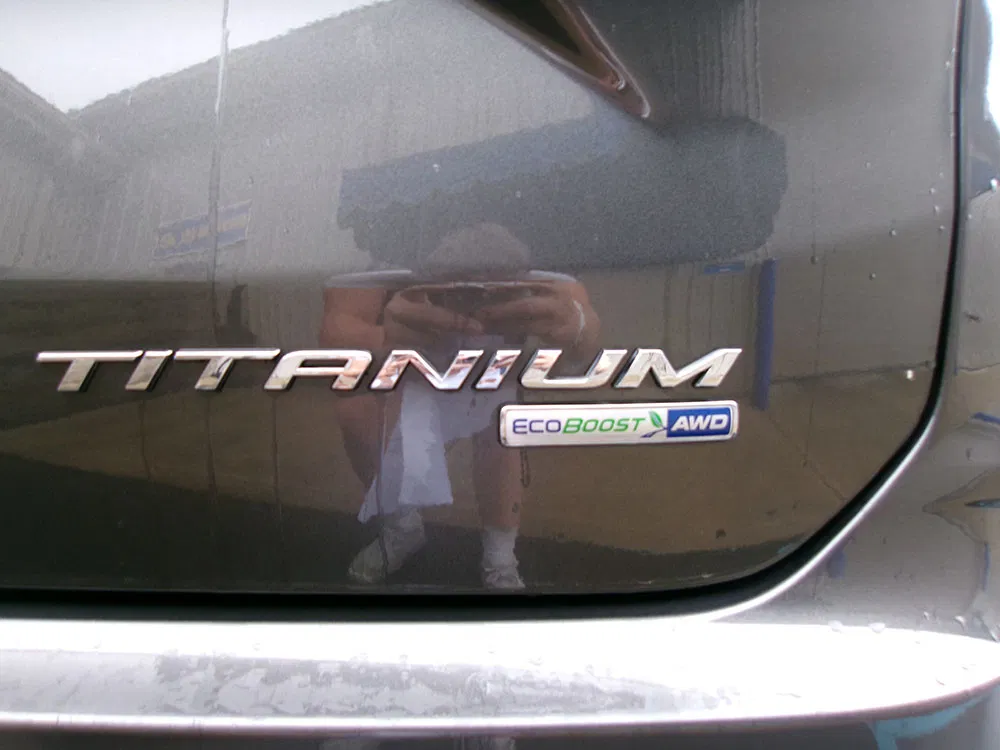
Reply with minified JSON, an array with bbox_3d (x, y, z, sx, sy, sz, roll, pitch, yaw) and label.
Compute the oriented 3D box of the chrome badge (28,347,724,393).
[{"bbox_3d":[-0.048,-0.002,0.336,0.302,0.017,0.008,0,9,0],"label":"chrome badge"}]

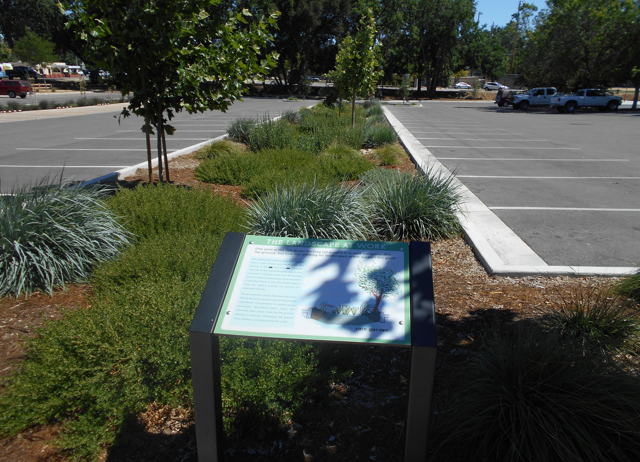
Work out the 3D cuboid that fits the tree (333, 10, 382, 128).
[{"bbox_3d":[1.530,-6.446,19.210,2.000,4.750,2.000,2,16,5],"label":"tree"}]

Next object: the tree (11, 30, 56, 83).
[{"bbox_3d":[-34.025,-20.693,58.000,4.500,6.900,4.500,2,16,5],"label":"tree"}]

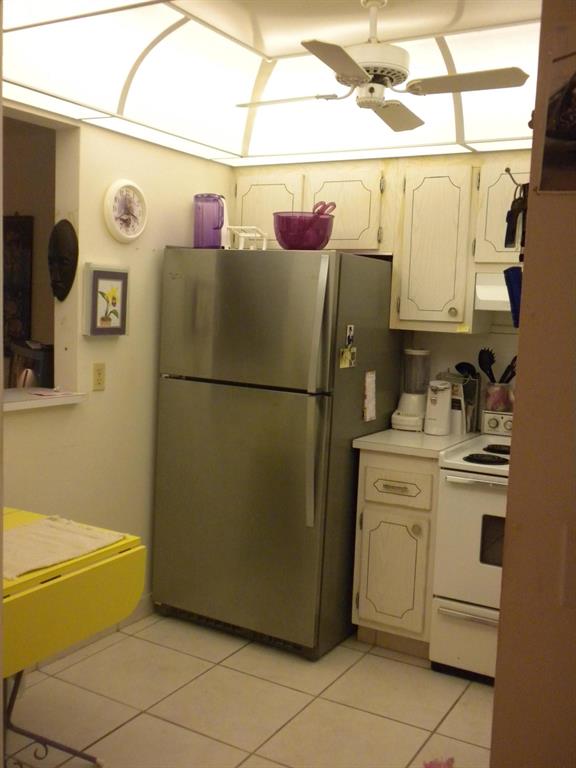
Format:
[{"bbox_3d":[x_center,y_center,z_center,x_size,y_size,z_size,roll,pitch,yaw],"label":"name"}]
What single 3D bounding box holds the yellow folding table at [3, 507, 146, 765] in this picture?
[{"bbox_3d":[-1.008,0.856,2.380,0.720,0.740,0.970,6,8,30],"label":"yellow folding table"}]

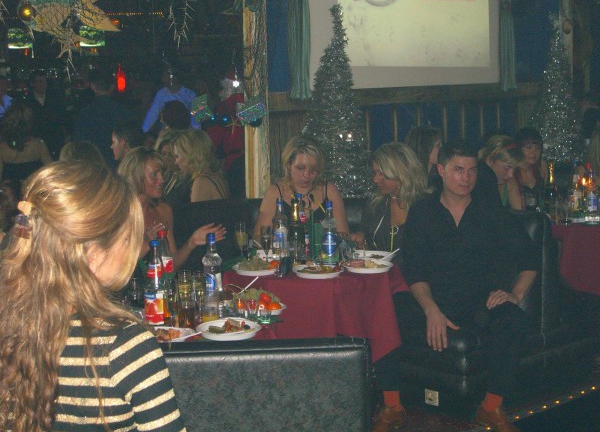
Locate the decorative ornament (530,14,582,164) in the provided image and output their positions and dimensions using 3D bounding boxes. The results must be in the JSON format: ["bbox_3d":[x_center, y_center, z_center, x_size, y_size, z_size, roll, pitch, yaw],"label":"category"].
[{"bbox_3d":[1.980,-0.984,9.100,0.430,1.150,0.430,0,9,0],"label":"decorative ornament"}]

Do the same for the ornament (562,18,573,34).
[{"bbox_3d":[2.044,-1.447,9.000,0.074,0.112,0.074,-1,9,0],"label":"ornament"}]

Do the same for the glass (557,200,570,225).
[{"bbox_3d":[1.432,-0.026,6.398,0.075,0.140,0.075,0,9,0],"label":"glass"}]

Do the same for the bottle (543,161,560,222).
[{"bbox_3d":[1.378,-0.123,6.439,0.083,0.320,0.083,0,9,0],"label":"bottle"}]

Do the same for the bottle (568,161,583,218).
[{"bbox_3d":[1.550,-0.150,6.612,0.077,0.320,0.077,0,9,0],"label":"bottle"}]

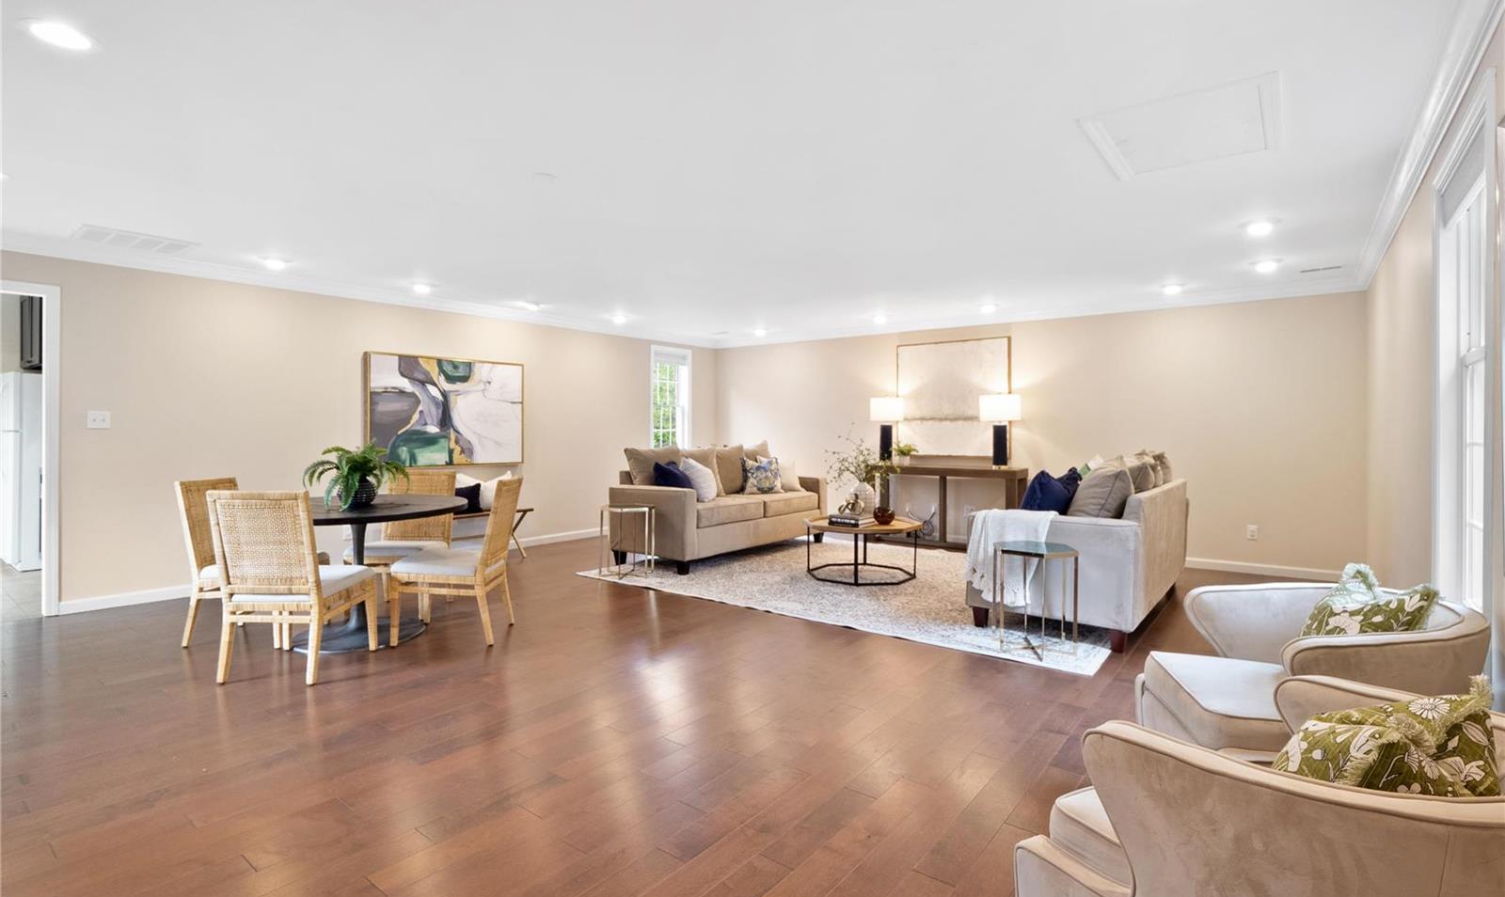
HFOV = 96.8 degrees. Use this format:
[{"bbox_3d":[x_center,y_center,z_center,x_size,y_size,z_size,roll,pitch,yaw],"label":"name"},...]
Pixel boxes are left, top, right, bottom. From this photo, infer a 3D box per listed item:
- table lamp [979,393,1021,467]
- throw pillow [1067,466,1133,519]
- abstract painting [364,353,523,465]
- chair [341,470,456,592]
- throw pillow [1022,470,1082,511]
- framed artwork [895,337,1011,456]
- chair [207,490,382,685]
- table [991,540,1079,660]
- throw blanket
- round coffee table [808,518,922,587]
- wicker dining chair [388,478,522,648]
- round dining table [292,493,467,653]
[{"bbox_3d":[2.458,-0.174,6.640,0.415,0.730,0.415,1,2,39],"label":"table lamp"},{"bbox_3d":[2.151,0.314,4.108,0.243,0.466,0.516,25,15,33],"label":"throw pillow"},{"bbox_3d":[-2.848,-0.343,6.319,0.051,0.997,1.498,1,2,39],"label":"abstract painting"},{"bbox_3d":[-2.300,0.620,4.450,0.500,0.920,0.650,0,1,-2],"label":"chair"},{"bbox_3d":[1.860,0.378,4.150,0.470,0.460,0.180,-1,27,-38],"label":"throw pillow"},{"bbox_3d":[2.127,-0.525,7.146,1.204,1.225,0.046,1,2,35],"label":"framed artwork"},{"bbox_3d":[-2.304,0.654,3.382,0.506,0.915,0.582,0,1,0],"label":"chair"},{"bbox_3d":[1.527,0.826,3.628,0.450,0.555,0.470,1,2,39],"label":"table"},{"bbox_3d":[1.539,0.638,3.962,0.500,0.550,0.280,1,2,39],"label":"throw blanket"},{"bbox_3d":[0.910,0.838,5.560,0.950,0.430,0.950,1,2,39],"label":"round coffee table"},{"bbox_3d":[-1.705,0.642,3.923,0.607,0.911,0.496,0,1,0],"label":"wicker dining chair"},{"bbox_3d":[-2.305,0.715,3.931,1.194,0.765,1.194,0,1,0],"label":"round dining table"}]

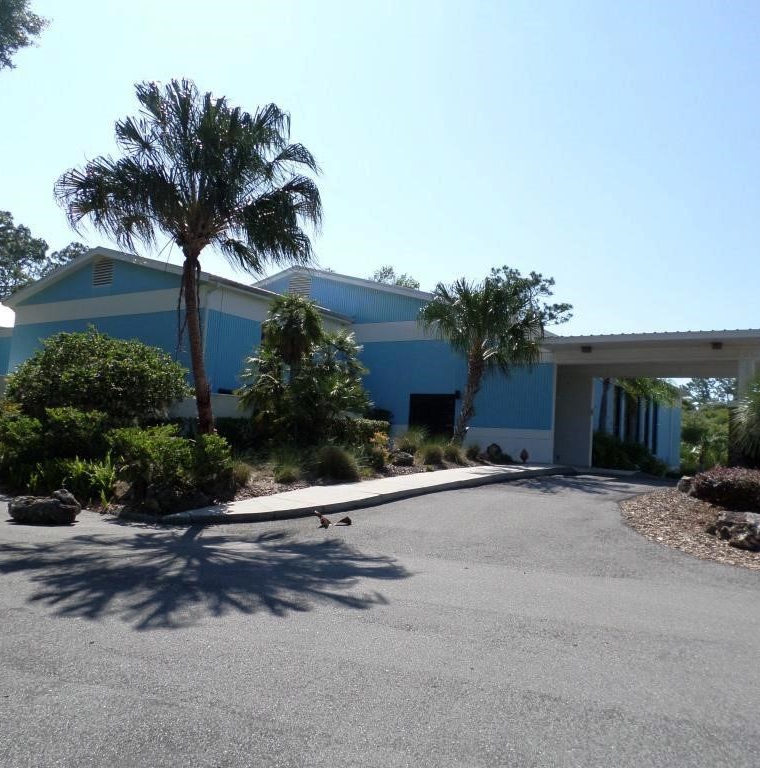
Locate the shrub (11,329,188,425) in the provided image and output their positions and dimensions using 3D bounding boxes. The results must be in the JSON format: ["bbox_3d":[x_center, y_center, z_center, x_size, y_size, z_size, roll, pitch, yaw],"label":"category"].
[{"bbox_3d":[-7.423,0.119,19.500,4.500,3.100,3.900,0,-6,36],"label":"shrub"}]

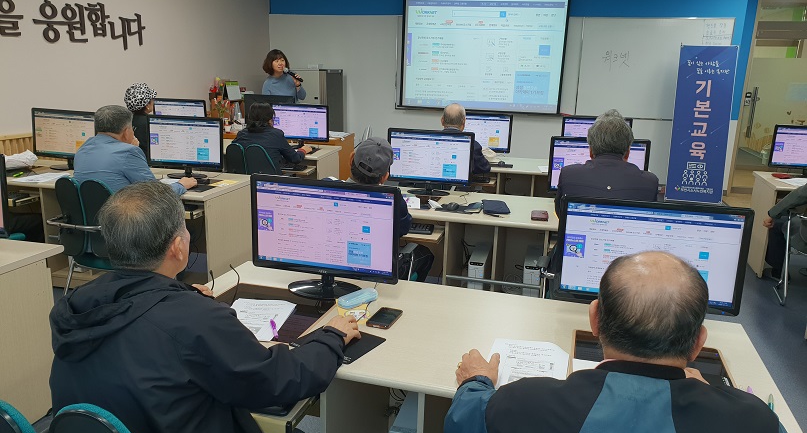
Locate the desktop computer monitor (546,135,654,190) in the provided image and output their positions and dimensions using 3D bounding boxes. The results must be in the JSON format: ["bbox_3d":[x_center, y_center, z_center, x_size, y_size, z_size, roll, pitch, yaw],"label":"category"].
[{"bbox_3d":[1.204,-0.266,3.773,0.575,0.432,0.220,5,15,11],"label":"desktop computer monitor"}]

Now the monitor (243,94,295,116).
[{"bbox_3d":[-1.450,-1.107,6.662,0.600,0.440,0.210,6,15,15],"label":"monitor"}]

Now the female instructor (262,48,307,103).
[{"bbox_3d":[-1.368,-1.081,6.999,0.500,1.650,0.400,-2,14,-15],"label":"female instructor"}]

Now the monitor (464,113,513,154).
[{"bbox_3d":[0.717,-0.745,5.608,0.575,0.422,0.220,6,15,15],"label":"monitor"}]

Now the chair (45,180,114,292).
[{"bbox_3d":[-1.654,0.159,3.629,0.560,0.850,0.600,6,15,19],"label":"chair"}]

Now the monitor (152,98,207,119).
[{"bbox_3d":[-2.189,-0.957,6.065,0.575,0.420,0.220,5,15,13],"label":"monitor"}]

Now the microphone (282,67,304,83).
[{"bbox_3d":[-1.206,-1.557,6.644,0.250,0.050,0.050,37,11,6],"label":"microphone"}]

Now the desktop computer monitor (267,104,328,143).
[{"bbox_3d":[-1.001,-0.880,5.917,0.575,0.420,0.220,4,14,8],"label":"desktop computer monitor"}]

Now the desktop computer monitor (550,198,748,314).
[{"bbox_3d":[0.763,0.154,1.890,0.560,0.400,0.200,7,15,20],"label":"desktop computer monitor"}]

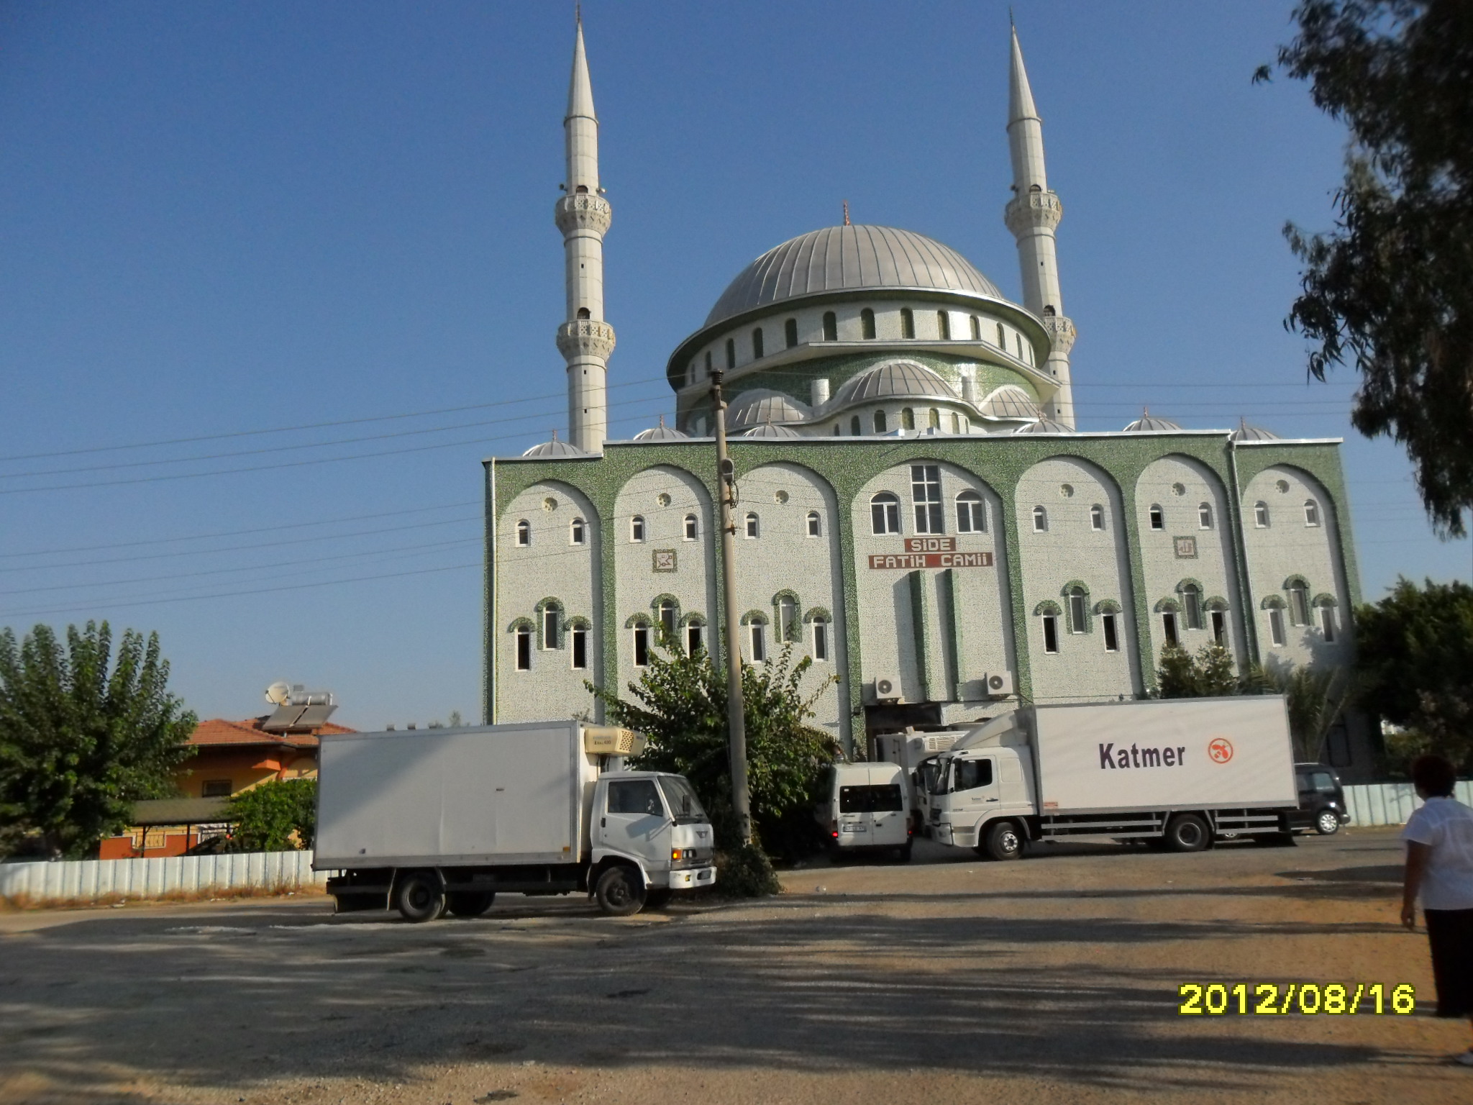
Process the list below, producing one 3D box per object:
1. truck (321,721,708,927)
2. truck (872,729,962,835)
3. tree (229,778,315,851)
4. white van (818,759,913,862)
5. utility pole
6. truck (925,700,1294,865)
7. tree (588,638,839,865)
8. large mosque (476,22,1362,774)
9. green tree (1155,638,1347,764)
[{"bbox_3d":[-3.643,4.471,19.329,6.400,3.030,2.100,-6,-12,14],"label":"truck"},{"bbox_3d":[6.737,7.897,39.543,2.150,3.150,6.400,-2,-11,-4],"label":"truck"},{"bbox_3d":[-12.762,7.868,33.223,3.200,2.680,3.000,-3,-11,0],"label":"tree"},{"bbox_3d":[3.368,6.910,31.006,1.970,2.400,5.100,-3,-11,0],"label":"white van"},{"bbox_3d":[-0.104,1.263,22.179,0.420,10.160,0.420,-3,-11,0],"label":"utility pole"},{"bbox_3d":[9.184,5.662,28.731,8.300,3.620,2.450,-3,-11,4],"label":"truck"},{"bbox_3d":[-0.474,4.362,24.627,5.100,5.170,4.700,-3,-11,0],"label":"tree"},{"bbox_3d":[6.153,-11.010,58.375,34.780,47.700,22.000,-2,-11,-6],"label":"large mosque"},{"bbox_3d":[17.936,6.017,39.929,6.200,6.070,4.500,-3,-11,0],"label":"green tree"}]

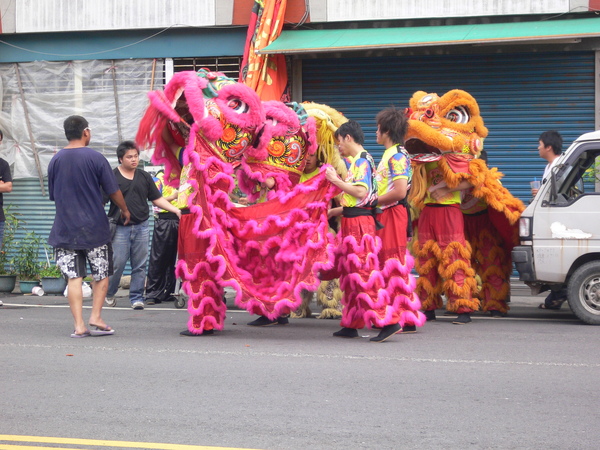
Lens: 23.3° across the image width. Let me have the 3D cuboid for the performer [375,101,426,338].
[{"bbox_3d":[0.785,-0.036,11.600,0.500,1.770,0.580,0,1,21],"label":"performer"}]

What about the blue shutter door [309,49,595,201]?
[{"bbox_3d":[1.648,-0.679,16.550,3.380,2.540,0.100,0,1,18],"label":"blue shutter door"}]

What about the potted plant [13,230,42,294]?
[{"bbox_3d":[-3.064,0.422,16.400,0.330,0.698,0.320,0,1,0],"label":"potted plant"}]

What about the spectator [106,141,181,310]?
[{"bbox_3d":[-1.537,-0.002,14.300,0.680,1.655,0.420,0,1,-9],"label":"spectator"}]

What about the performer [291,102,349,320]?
[{"bbox_3d":[0.173,-0.126,12.900,0.700,1.918,0.650,0,1,-12],"label":"performer"}]

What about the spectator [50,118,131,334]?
[{"bbox_3d":[-1.648,0.004,11.400,0.580,1.723,0.420,1,1,36],"label":"spectator"}]

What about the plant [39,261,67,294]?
[{"bbox_3d":[-2.760,0.591,16.300,0.310,0.375,0.300,0,1,0],"label":"plant"}]

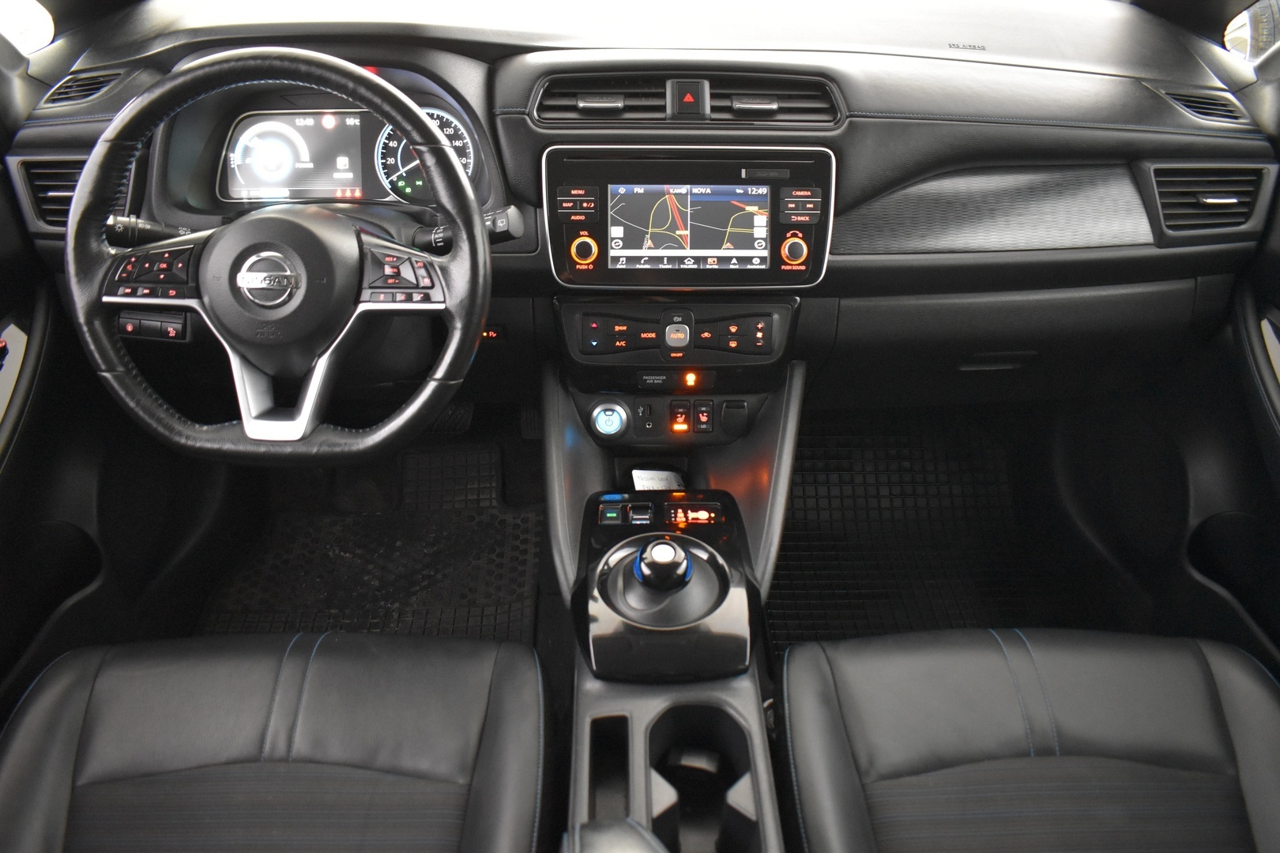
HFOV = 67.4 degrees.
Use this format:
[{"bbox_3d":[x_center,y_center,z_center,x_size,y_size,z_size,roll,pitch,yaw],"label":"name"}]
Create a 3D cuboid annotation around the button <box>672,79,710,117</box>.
[{"bbox_3d":[0.054,-0.359,1.055,0.039,0.041,0.020,0,10,-2],"label":"button"}]

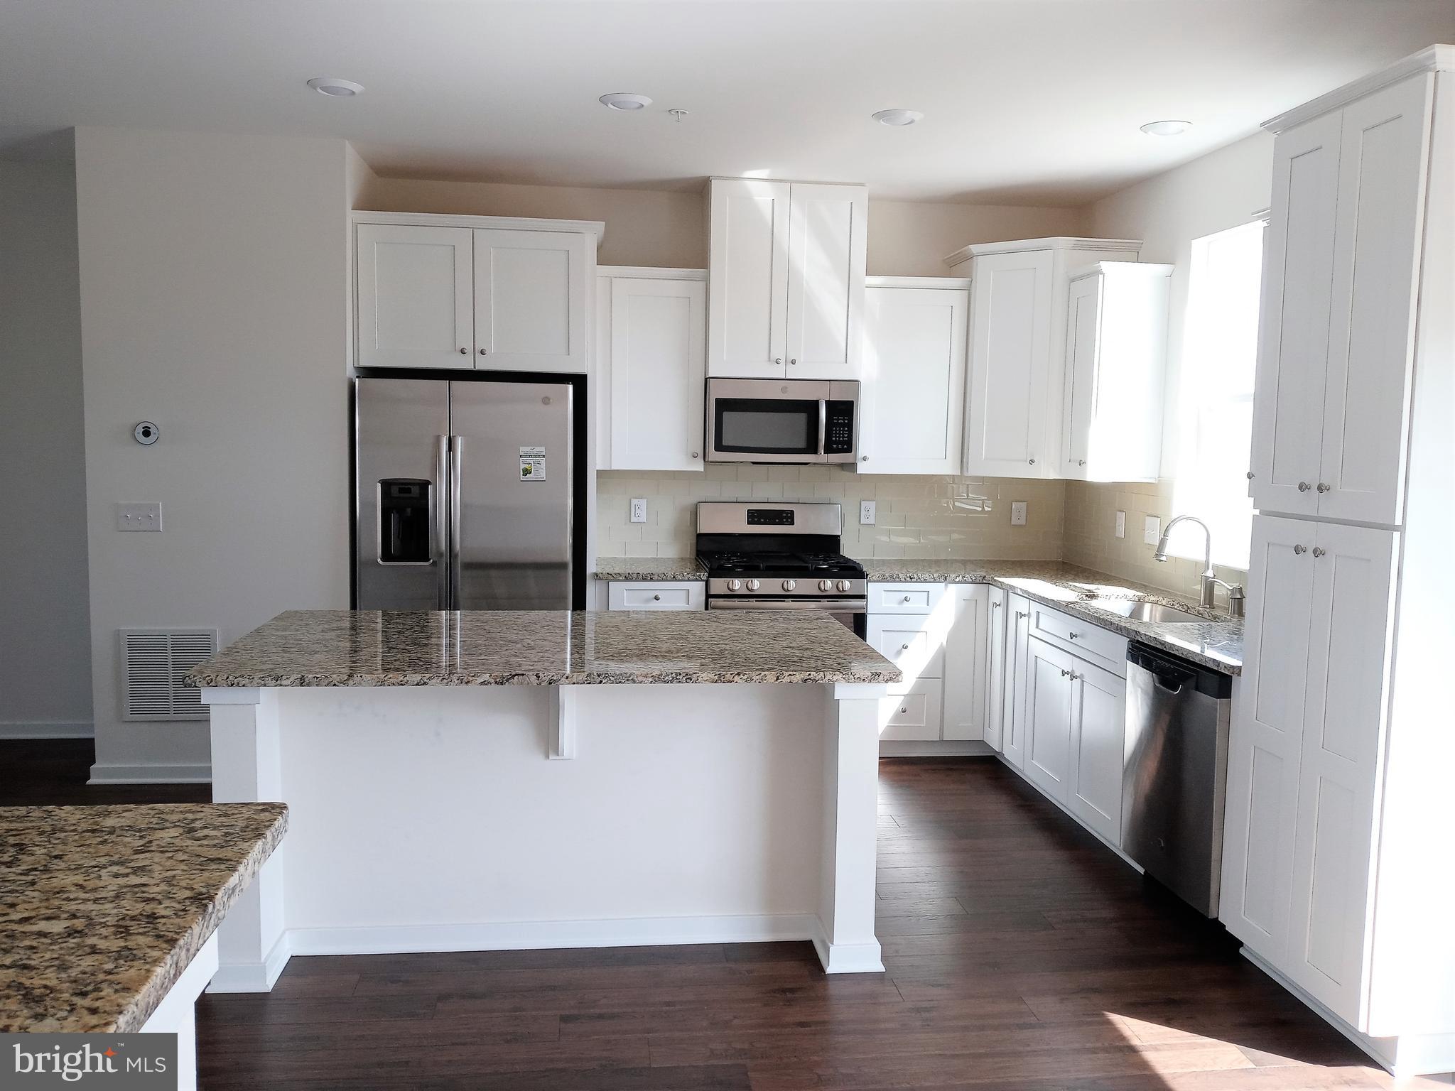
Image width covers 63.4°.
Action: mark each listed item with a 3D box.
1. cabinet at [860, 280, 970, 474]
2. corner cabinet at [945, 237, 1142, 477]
[{"bbox_3d":[0.899,-0.844,5.944,0.531,0.955,0.343,0,5,-7],"label":"cabinet"},{"bbox_3d":[1.602,-0.921,5.938,0.913,1.141,0.714,5,7,38],"label":"corner cabinet"}]

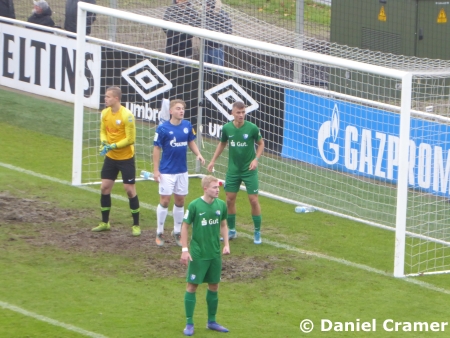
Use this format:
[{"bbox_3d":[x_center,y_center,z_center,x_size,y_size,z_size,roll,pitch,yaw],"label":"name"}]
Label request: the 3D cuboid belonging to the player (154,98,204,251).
[{"bbox_3d":[-0.589,0.033,53.425,0.640,1.861,0.430,-2,10,-27],"label":"player"}]

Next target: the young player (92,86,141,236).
[{"bbox_3d":[-1.402,-0.122,54.102,0.640,1.900,0.500,8,11,33],"label":"young player"}]

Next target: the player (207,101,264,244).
[{"bbox_3d":[0.138,0.019,53.880,0.720,1.798,0.460,4,9,12],"label":"player"}]

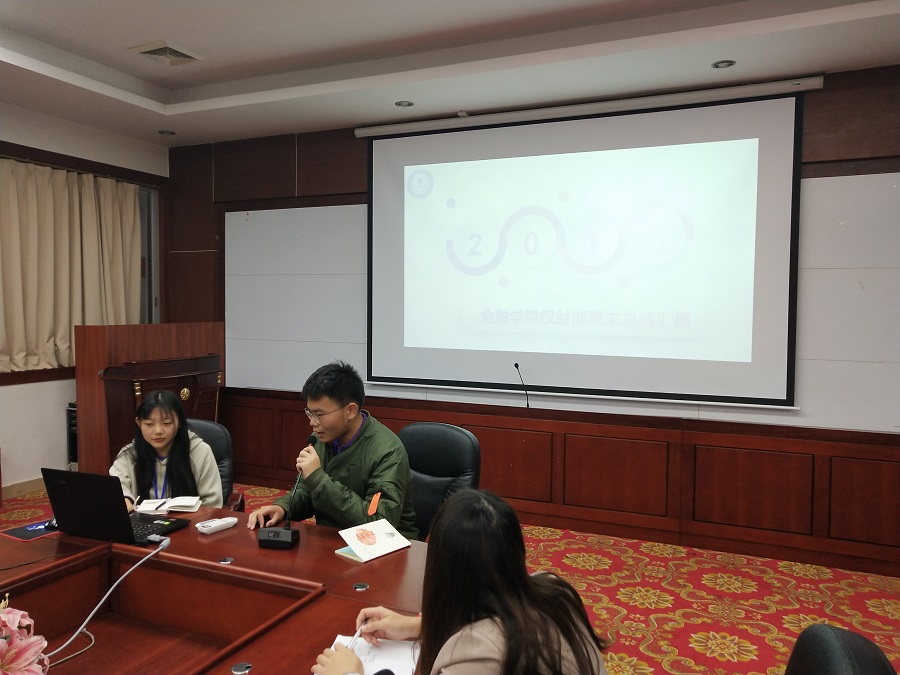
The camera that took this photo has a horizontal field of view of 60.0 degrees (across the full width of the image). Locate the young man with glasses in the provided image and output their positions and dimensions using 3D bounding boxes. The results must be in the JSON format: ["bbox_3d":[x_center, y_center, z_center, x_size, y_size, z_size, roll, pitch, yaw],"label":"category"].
[{"bbox_3d":[-0.375,0.741,2.790,0.560,1.320,0.780,2,2,45],"label":"young man with glasses"}]

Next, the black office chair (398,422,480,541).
[{"bbox_3d":[-0.217,0.881,3.132,0.580,1.030,0.640,2,2,36],"label":"black office chair"}]

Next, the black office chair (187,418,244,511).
[{"bbox_3d":[-1.290,0.925,3.690,0.610,1.040,0.650,1,2,-2],"label":"black office chair"}]

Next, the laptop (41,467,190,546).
[{"bbox_3d":[-1.077,0.525,2.530,0.333,0.228,0.317,1,1,18],"label":"laptop"}]

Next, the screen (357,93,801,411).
[{"bbox_3d":[0.735,-0.566,5.417,3.071,1.903,0.040,2,1,26],"label":"screen"}]

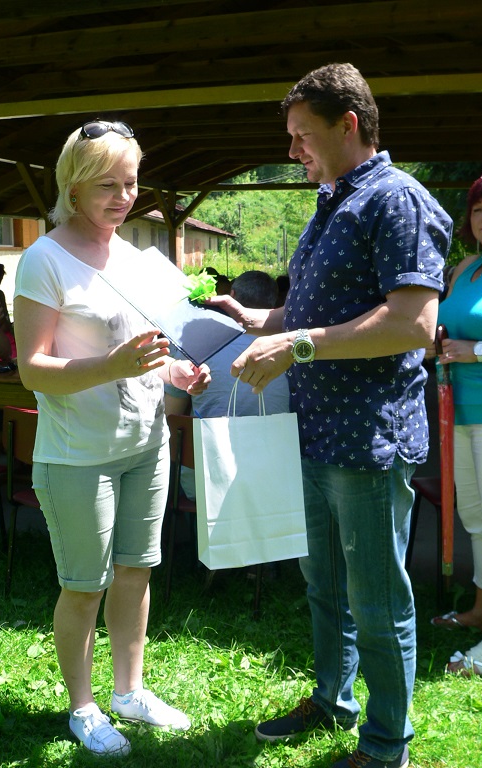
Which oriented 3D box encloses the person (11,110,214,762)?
[{"bbox_3d":[-0.333,0.177,2.139,0.480,1.680,0.500,7,11,41],"label":"person"}]

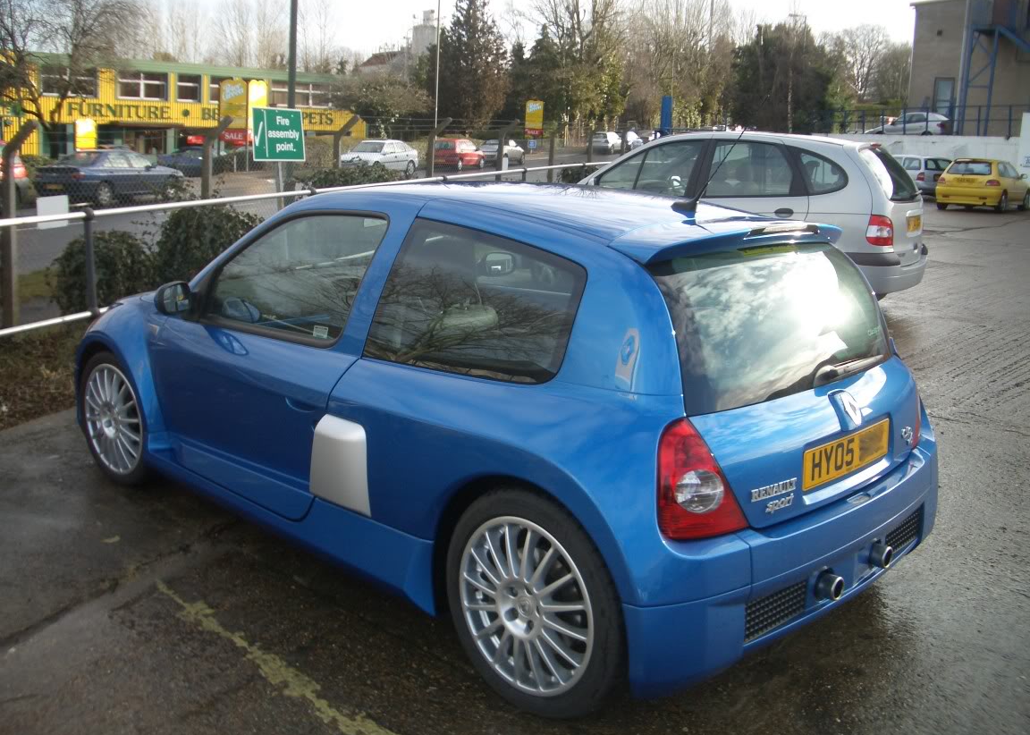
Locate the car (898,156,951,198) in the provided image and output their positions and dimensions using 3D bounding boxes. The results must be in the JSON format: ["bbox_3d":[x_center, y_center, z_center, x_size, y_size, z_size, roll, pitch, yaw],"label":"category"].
[{"bbox_3d":[12.760,-6.510,35.600,1.740,1.500,4.300,-4,13,-25],"label":"car"}]

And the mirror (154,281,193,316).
[{"bbox_3d":[-1.295,-0.265,3.939,0.100,0.128,0.175,10,15,35],"label":"mirror"}]

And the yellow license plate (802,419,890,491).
[{"bbox_3d":[0.972,0.247,3.032,0.015,0.112,0.520,10,15,43],"label":"yellow license plate"}]

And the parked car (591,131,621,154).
[{"bbox_3d":[6.295,-15.006,69.500,1.660,1.450,3.900,7,13,25],"label":"parked car"}]

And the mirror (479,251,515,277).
[{"bbox_3d":[-0.076,-0.507,5.166,0.175,0.128,0.100,-8,16,-37],"label":"mirror"}]

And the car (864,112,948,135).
[{"bbox_3d":[19.531,-12.009,52.000,4.200,1.400,1.700,12,16,40],"label":"car"}]

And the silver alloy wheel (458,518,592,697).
[{"bbox_3d":[0.095,0.629,2.882,0.490,0.490,0.200,13,17,43],"label":"silver alloy wheel"}]

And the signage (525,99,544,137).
[{"bbox_3d":[1.292,-16.737,70.000,1.250,2.500,0.150,2,12,3],"label":"signage"}]

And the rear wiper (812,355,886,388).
[{"bbox_3d":[1.050,-0.003,3.239,0.055,0.060,0.470,12,16,40],"label":"rear wiper"}]

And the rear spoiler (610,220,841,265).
[{"bbox_3d":[0.685,-0.417,3.186,0.310,0.130,1.080,13,17,43],"label":"rear spoiler"}]

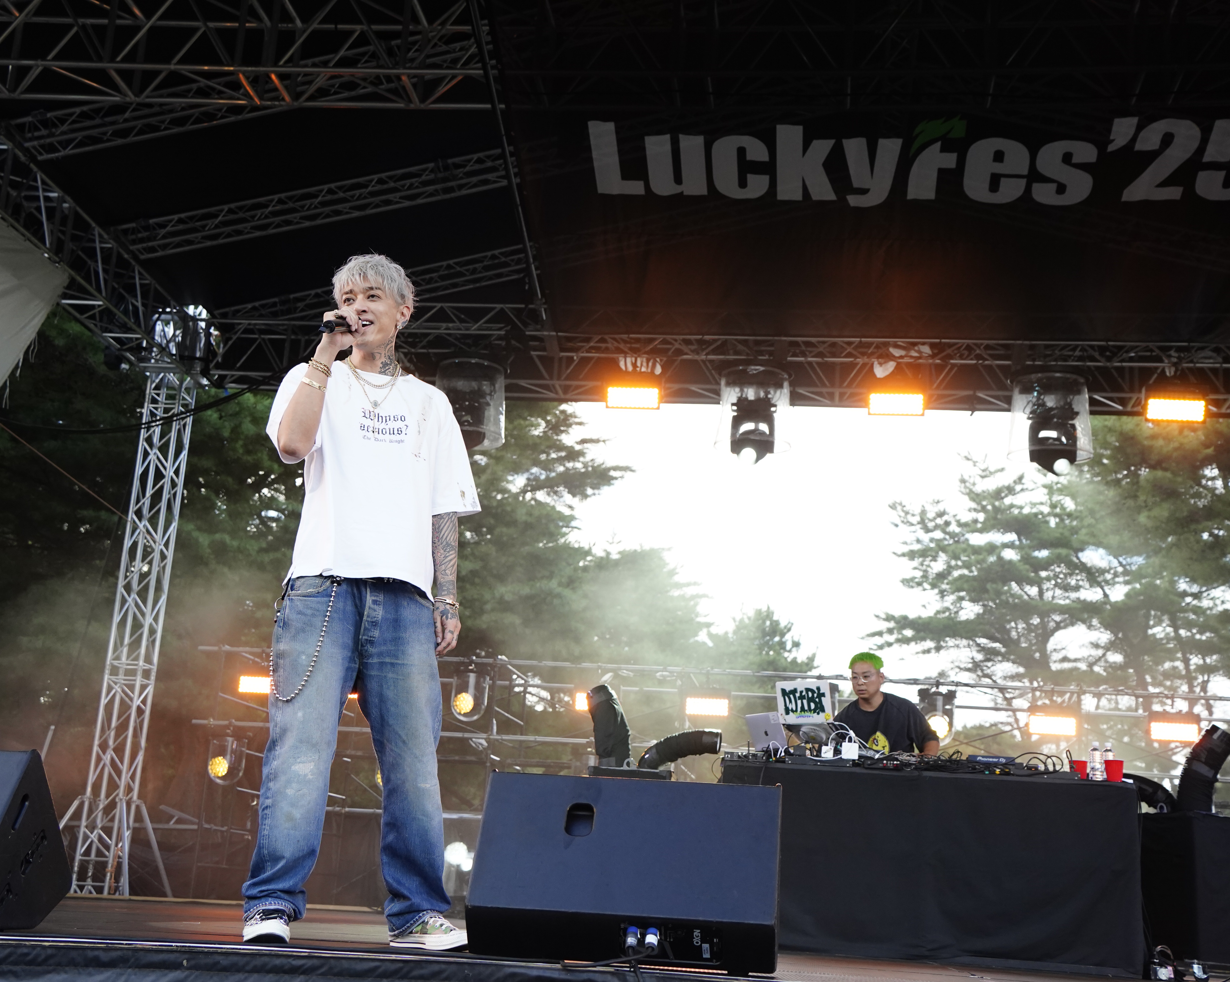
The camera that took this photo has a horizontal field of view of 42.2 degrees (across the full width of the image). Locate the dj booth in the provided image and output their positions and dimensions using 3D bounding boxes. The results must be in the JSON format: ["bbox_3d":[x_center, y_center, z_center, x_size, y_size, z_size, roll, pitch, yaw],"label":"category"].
[{"bbox_3d":[1.583,1.979,8.327,2.076,0.906,0.750,2,-15,6],"label":"dj booth"}]

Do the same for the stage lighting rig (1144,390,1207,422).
[{"bbox_3d":[4.144,-0.630,11.800,0.460,0.240,0.200,2,-15,9],"label":"stage lighting rig"}]

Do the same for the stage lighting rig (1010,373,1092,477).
[{"bbox_3d":[3.280,-0.502,12.000,0.550,0.740,0.520,5,-15,-5],"label":"stage lighting rig"}]

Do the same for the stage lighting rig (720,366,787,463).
[{"bbox_3d":[1.095,-0.599,12.400,0.490,0.740,0.480,3,-15,5],"label":"stage lighting rig"}]

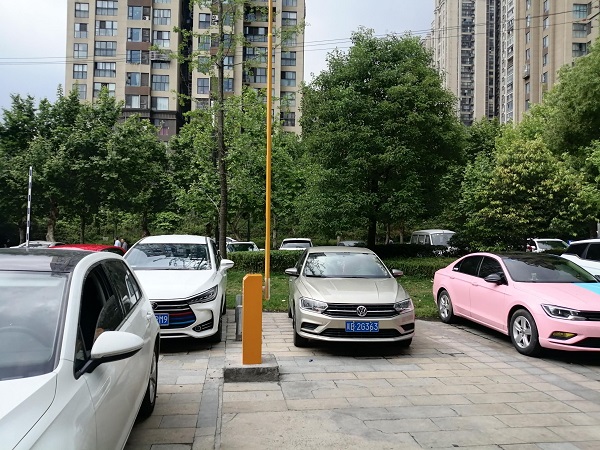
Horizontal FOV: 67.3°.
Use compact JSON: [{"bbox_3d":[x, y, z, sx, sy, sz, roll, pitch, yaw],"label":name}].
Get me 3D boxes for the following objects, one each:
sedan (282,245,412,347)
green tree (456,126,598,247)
[{"bbox_3d":[0.699,1.135,8.204,1.860,1.470,4.550,1,-1,-3],"label":"sedan"},{"bbox_3d":[10.396,-1.078,20.587,6.100,6.800,6.000,1,-1,0],"label":"green tree"}]

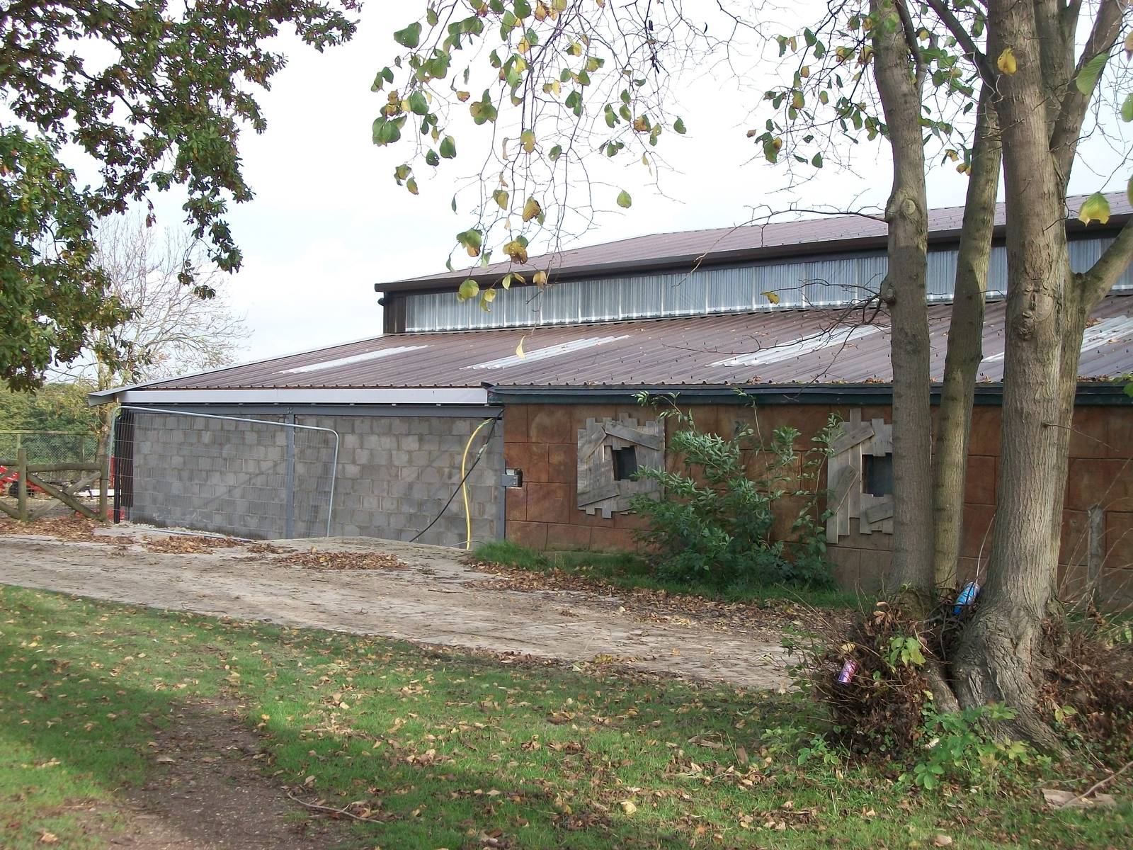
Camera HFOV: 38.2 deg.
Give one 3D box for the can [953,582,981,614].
[{"bbox_3d":[2.080,0.896,8.500,0.067,0.205,0.067,35,-23,15],"label":"can"}]

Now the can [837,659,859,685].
[{"bbox_3d":[1.428,1.252,8.300,0.066,0.115,0.064,21,-17,7],"label":"can"}]

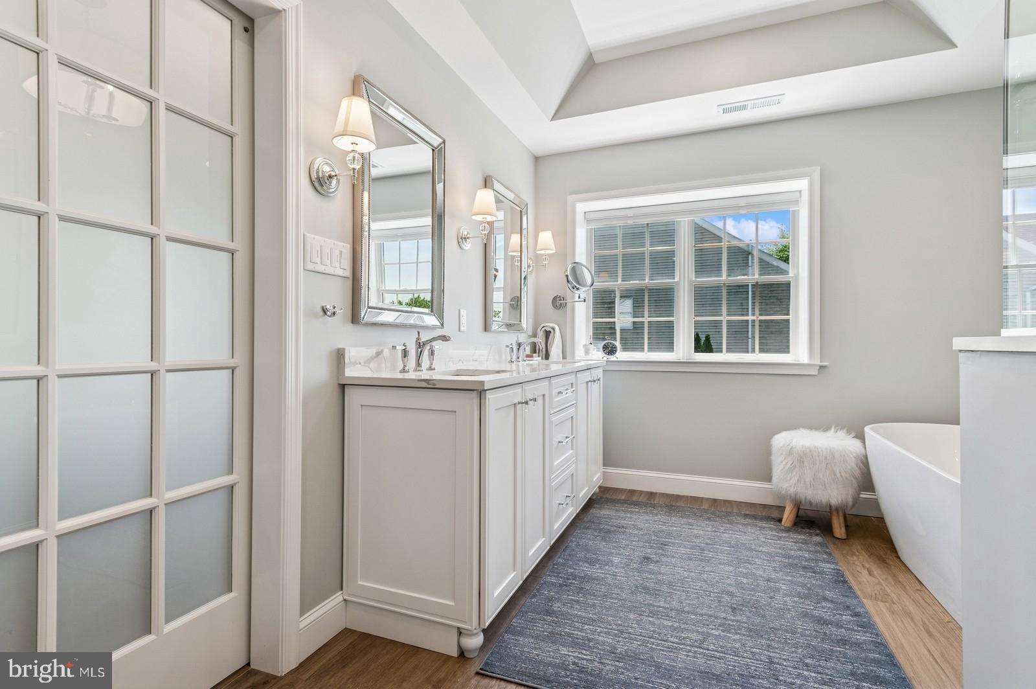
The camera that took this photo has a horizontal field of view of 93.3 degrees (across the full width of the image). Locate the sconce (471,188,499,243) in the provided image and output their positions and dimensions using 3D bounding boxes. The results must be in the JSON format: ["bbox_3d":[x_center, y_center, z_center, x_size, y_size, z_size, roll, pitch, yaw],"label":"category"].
[{"bbox_3d":[-0.195,-0.665,2.562,0.187,0.308,0.135,0,0,22],"label":"sconce"}]

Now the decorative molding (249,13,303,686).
[{"bbox_3d":[-0.762,-0.043,1.546,0.155,2.094,0.075,0,0,22],"label":"decorative molding"}]

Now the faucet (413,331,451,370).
[{"bbox_3d":[-0.357,0.026,2.037,0.188,0.168,0.052,0,0,22],"label":"faucet"}]

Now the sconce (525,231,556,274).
[{"bbox_3d":[0.179,-0.659,3.505,0.187,0.308,0.141,0,0,22],"label":"sconce"}]

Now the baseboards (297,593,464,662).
[{"bbox_3d":[-0.441,0.941,1.560,0.472,0.127,0.227,0,0,22],"label":"baseboards"}]

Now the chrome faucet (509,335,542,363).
[{"bbox_3d":[0.062,0.027,3.067,0.187,0.169,0.260,0,0,22],"label":"chrome faucet"}]

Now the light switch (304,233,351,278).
[{"bbox_3d":[-0.649,-0.296,1.666,0.010,0.119,0.214,0,0,22],"label":"light switch"}]

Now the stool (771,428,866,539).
[{"bbox_3d":[1.674,0.762,2.751,0.444,0.505,0.444,0,0,22],"label":"stool"}]

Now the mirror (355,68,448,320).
[{"bbox_3d":[-0.474,-0.530,2.060,0.042,0.909,0.590,0,0,22],"label":"mirror"}]

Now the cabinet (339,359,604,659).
[{"bbox_3d":[-0.017,0.562,2.488,0.576,0.894,1.881,0,0,22],"label":"cabinet"}]

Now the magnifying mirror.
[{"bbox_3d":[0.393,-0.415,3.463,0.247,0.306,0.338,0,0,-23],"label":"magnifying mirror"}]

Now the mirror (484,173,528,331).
[{"bbox_3d":[-0.059,-0.525,3.094,0.048,0.903,0.582,0,0,22],"label":"mirror"}]

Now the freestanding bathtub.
[{"bbox_3d":[1.920,0.723,1.857,0.778,0.586,1.719,0,0,22],"label":"freestanding bathtub"}]

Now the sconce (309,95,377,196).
[{"bbox_3d":[-0.565,-0.654,1.612,0.204,0.310,0.139,0,0,22],"label":"sconce"}]

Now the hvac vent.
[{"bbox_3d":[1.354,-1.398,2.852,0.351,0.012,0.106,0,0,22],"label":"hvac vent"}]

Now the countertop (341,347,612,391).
[{"bbox_3d":[-0.022,0.079,2.488,0.568,0.124,1.875,0,0,22],"label":"countertop"}]

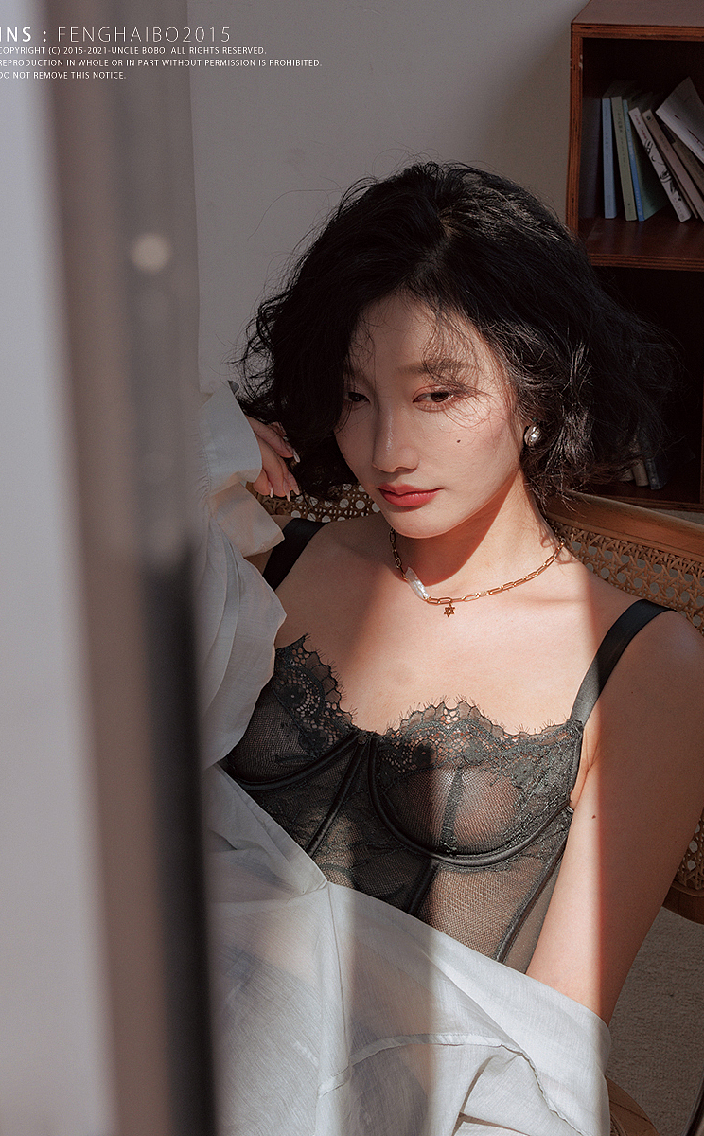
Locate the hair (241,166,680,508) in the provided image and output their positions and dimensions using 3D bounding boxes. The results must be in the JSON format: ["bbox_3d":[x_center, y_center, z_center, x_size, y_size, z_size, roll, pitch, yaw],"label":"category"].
[{"bbox_3d":[0.082,-0.182,1.300,0.308,0.265,0.250,2,21,28],"label":"hair"}]

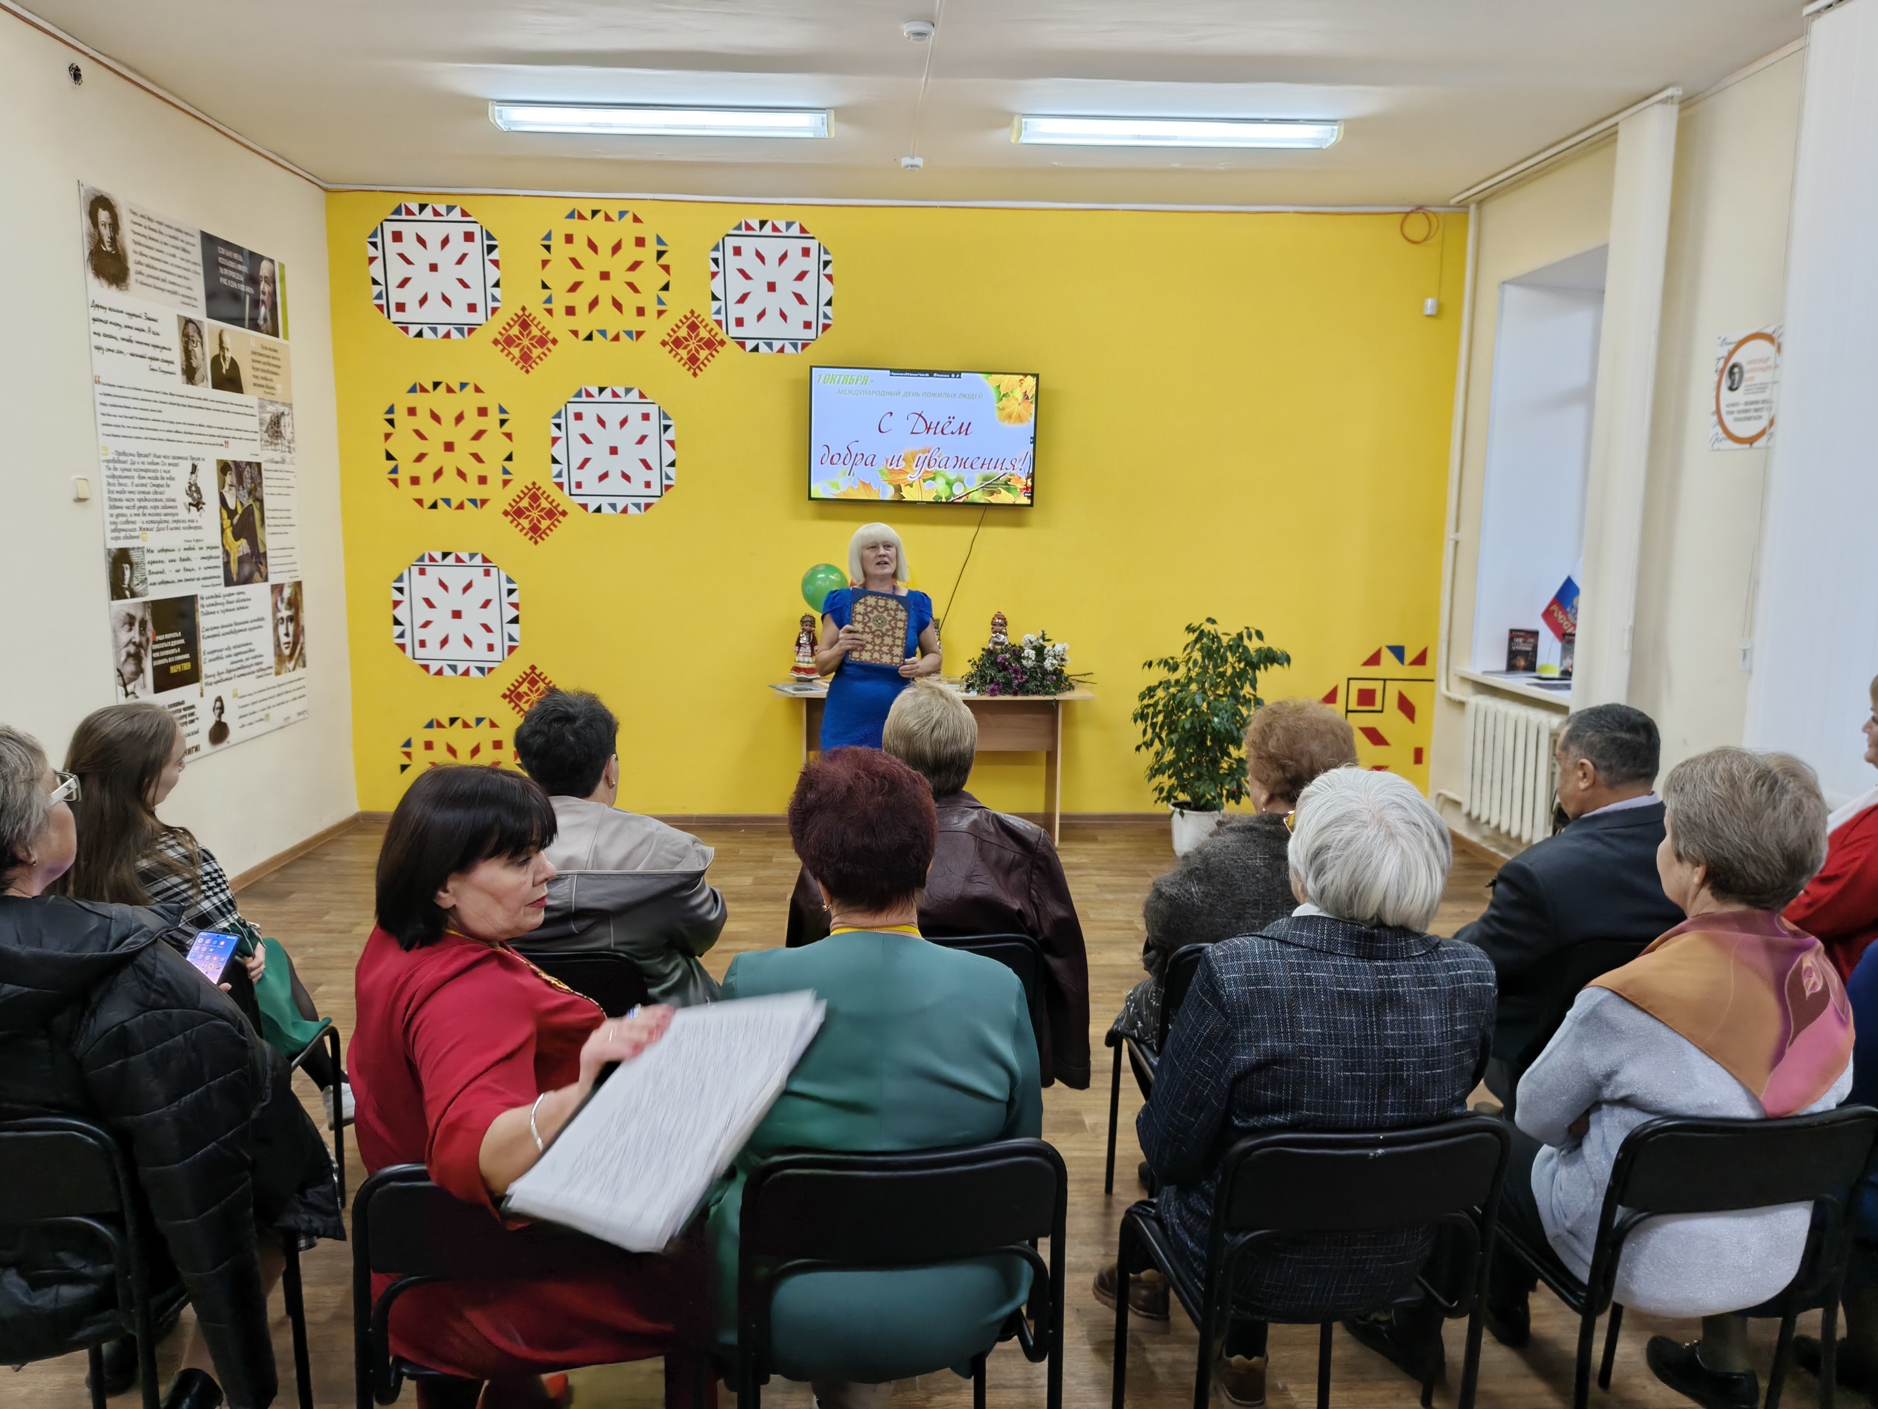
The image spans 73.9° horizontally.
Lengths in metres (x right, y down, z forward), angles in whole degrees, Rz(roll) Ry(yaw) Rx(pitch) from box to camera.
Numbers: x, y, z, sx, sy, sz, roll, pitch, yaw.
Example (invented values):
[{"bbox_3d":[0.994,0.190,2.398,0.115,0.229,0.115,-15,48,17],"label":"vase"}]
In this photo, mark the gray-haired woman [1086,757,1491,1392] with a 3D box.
[{"bbox_3d":[0.491,0.679,2.069,0.510,1.270,0.840,-1,8,-10],"label":"gray-haired woman"}]

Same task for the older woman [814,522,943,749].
[{"bbox_3d":[-0.280,0.020,5.474,0.560,1.615,0.400,1,8,-2],"label":"older woman"}]

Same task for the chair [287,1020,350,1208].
[{"bbox_3d":[-1.600,0.817,2.581,0.490,0.810,0.540,0,8,-2],"label":"chair"}]

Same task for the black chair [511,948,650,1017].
[{"bbox_3d":[-0.781,0.830,2.696,0.500,0.800,0.560,0,8,-6],"label":"black chair"}]

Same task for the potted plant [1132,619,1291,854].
[{"bbox_3d":[1.280,0.159,6.075,0.710,1.160,0.650,0,8,-2],"label":"potted plant"}]

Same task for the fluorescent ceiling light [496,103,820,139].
[{"bbox_3d":[-1.051,-2.255,4.836,1.300,0.070,0.190,0,8,-2],"label":"fluorescent ceiling light"}]

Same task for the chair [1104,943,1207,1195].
[{"bbox_3d":[0.673,0.845,2.731,0.500,0.800,0.560,0,8,-6],"label":"chair"}]

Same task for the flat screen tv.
[{"bbox_3d":[-0.078,-1.354,6.291,1.135,0.655,0.070,0,8,-2],"label":"flat screen tv"}]

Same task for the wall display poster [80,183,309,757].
[{"bbox_3d":[-3.022,-0.885,5.215,0.020,2.120,1.460,1,8,-2],"label":"wall display poster"}]

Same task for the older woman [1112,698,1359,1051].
[{"bbox_3d":[0.699,0.593,2.797,0.560,1.280,0.780,-1,8,-12],"label":"older woman"}]

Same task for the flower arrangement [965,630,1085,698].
[{"bbox_3d":[0.427,-0.217,6.320,0.600,0.330,0.360,1,8,-2],"label":"flower arrangement"}]

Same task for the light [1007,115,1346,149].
[{"bbox_3d":[0.920,-2.242,4.907,1.290,0.070,0.190,0,8,-2],"label":"light"}]

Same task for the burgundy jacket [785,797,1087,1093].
[{"bbox_3d":[-0.003,0.463,2.505,0.600,0.640,0.360,0,8,-2],"label":"burgundy jacket"}]

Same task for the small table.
[{"bbox_3d":[-0.032,0.313,6.455,1.590,0.765,0.580,1,8,-2],"label":"small table"}]

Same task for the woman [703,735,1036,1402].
[{"bbox_3d":[-0.096,0.692,1.938,0.520,1.310,0.740,0,8,-4],"label":"woman"}]

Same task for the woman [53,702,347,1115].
[{"bbox_3d":[-1.621,0.581,2.736,0.540,1.250,0.850,2,8,10],"label":"woman"}]

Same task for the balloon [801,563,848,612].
[{"bbox_3d":[-0.562,-0.559,6.168,0.235,0.265,0.235,0,8,-2],"label":"balloon"}]

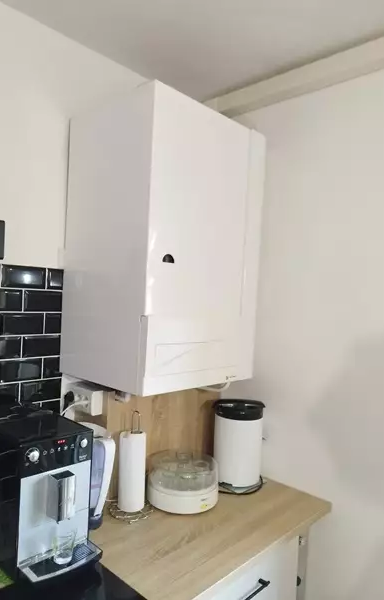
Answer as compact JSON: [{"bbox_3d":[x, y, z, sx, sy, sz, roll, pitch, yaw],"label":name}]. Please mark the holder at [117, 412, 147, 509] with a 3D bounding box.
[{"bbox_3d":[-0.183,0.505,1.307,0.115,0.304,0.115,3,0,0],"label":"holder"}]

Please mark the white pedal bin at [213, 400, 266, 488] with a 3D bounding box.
[{"bbox_3d":[0.179,0.548,1.599,0.205,0.290,0.195,3,0,0],"label":"white pedal bin"}]

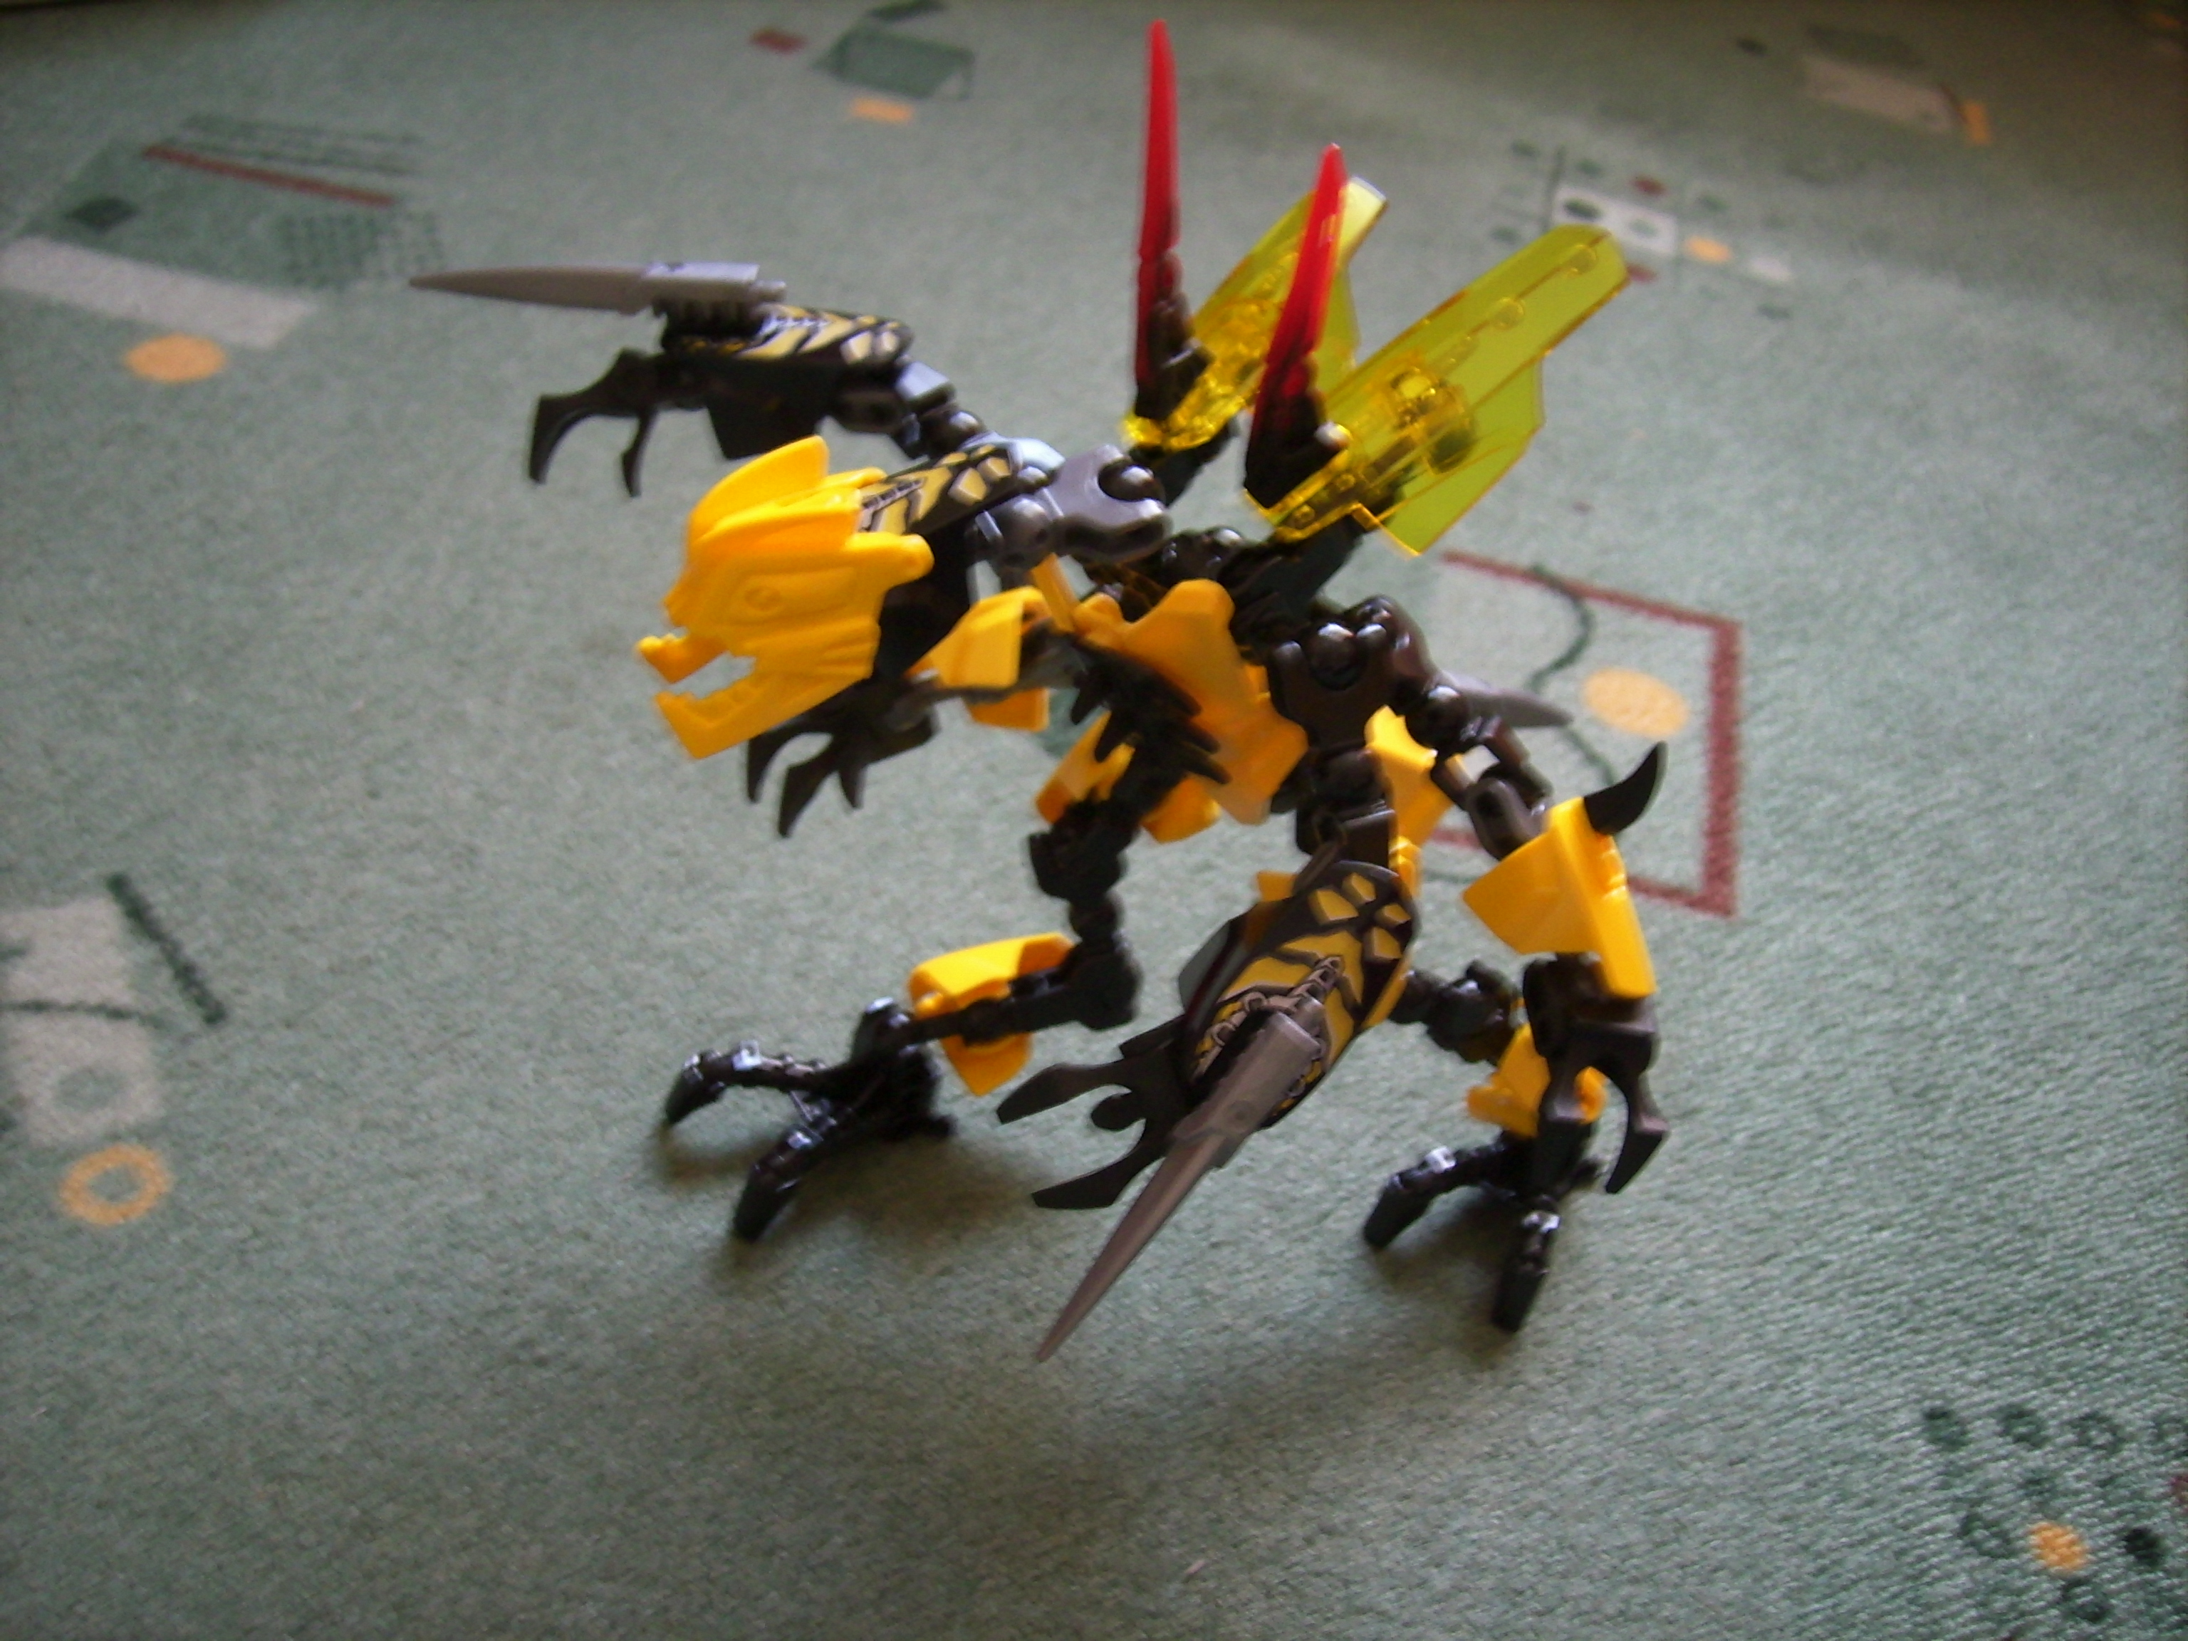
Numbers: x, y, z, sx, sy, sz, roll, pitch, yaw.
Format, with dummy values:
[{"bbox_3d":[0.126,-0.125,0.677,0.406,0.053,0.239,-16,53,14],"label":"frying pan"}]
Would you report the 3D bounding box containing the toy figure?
[{"bbox_3d":[0.000,-0.033,0.378,0.185,0.202,0.238,-15,48,-24],"label":"toy figure"}]

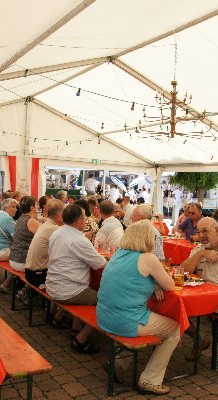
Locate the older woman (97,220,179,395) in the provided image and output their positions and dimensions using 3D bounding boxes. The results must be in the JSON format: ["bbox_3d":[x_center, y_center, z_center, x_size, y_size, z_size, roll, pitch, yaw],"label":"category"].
[{"bbox_3d":[0.236,0.834,3.234,0.730,1.320,0.500,2,2,-29],"label":"older woman"}]

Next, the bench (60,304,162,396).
[{"bbox_3d":[-0.316,1.177,3.683,0.255,0.475,2.170,1,2,-31],"label":"bench"}]

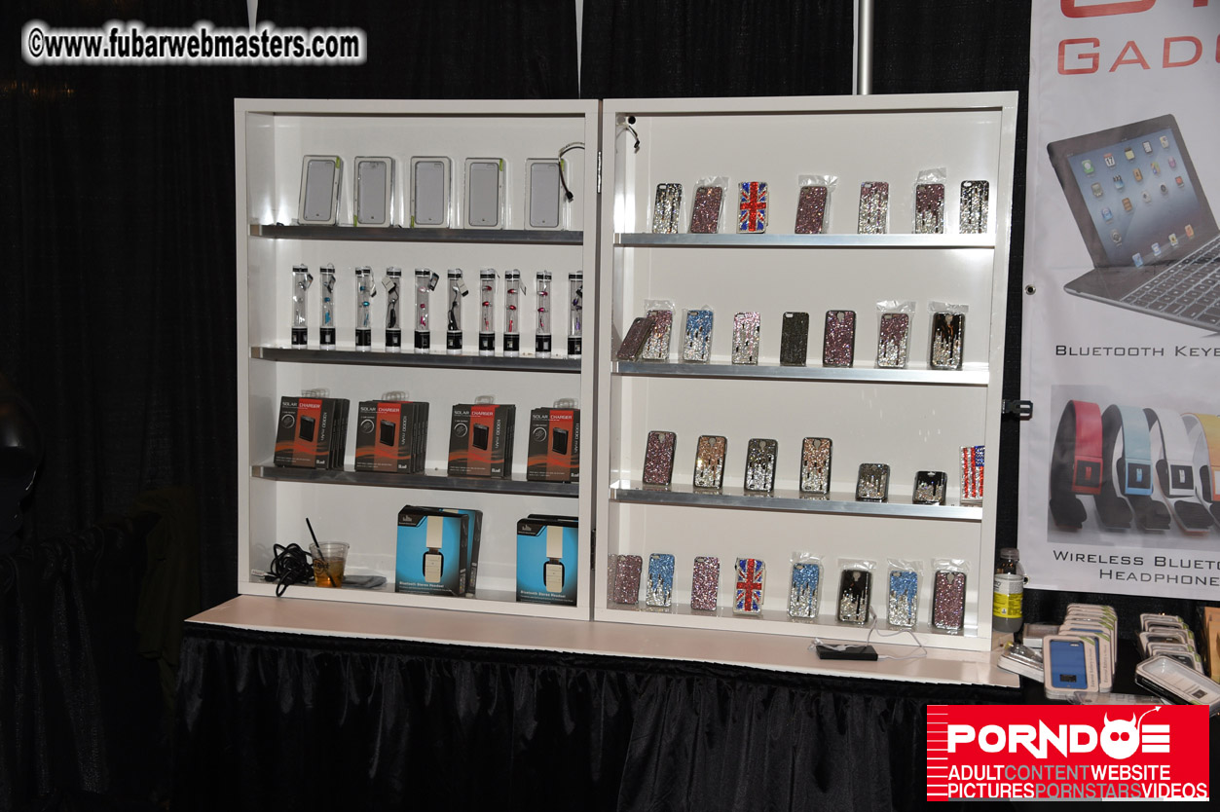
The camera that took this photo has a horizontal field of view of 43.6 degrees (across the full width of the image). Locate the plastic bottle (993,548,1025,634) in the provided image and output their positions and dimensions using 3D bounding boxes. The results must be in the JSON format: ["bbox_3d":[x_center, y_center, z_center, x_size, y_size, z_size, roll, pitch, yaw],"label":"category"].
[{"bbox_3d":[0.933,0.430,3.559,0.067,0.192,0.067,3,6,14],"label":"plastic bottle"}]

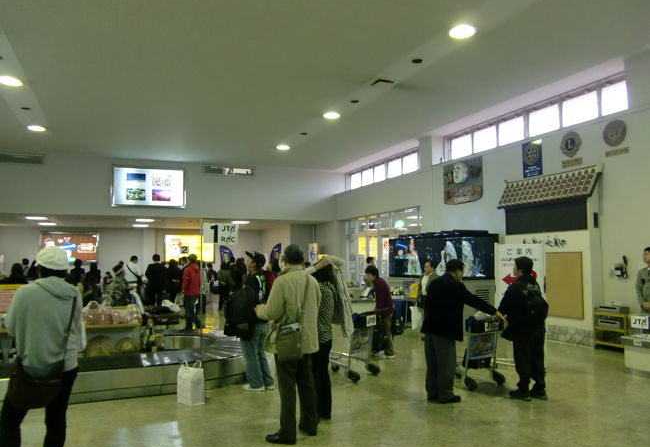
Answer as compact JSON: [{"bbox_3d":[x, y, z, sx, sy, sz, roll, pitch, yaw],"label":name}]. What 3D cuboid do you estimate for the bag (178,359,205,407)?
[{"bbox_3d":[-1.516,1.805,5.988,0.230,0.480,0.200,4,-6,-44],"label":"bag"}]

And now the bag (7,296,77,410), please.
[{"bbox_3d":[-2.008,0.913,3.750,0.420,0.780,0.240,2,-4,-22],"label":"bag"}]

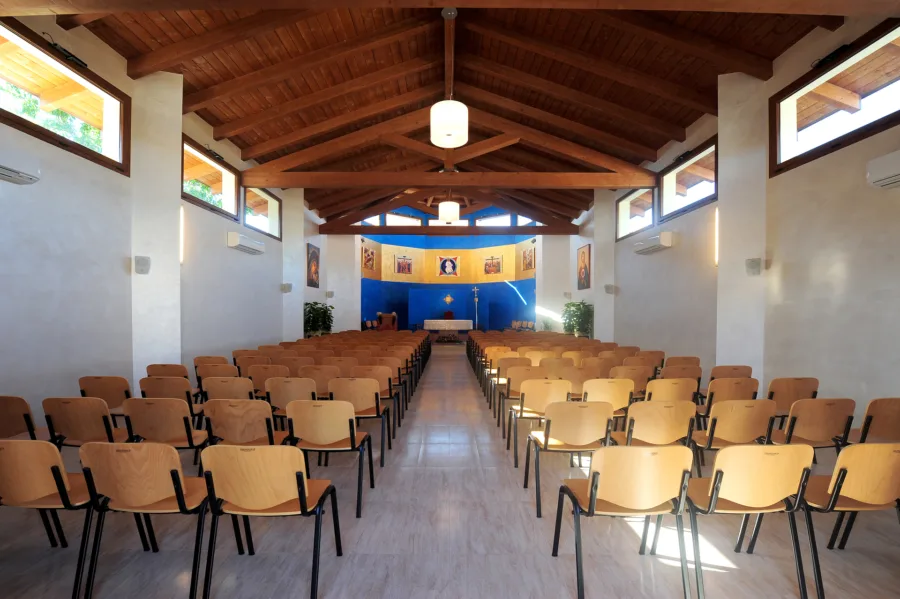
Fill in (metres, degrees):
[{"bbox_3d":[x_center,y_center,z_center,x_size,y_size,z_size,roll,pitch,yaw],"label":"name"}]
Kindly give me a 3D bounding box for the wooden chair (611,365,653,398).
[{"bbox_3d":[2.014,1.158,4.122,0.530,0.820,0.500,0,-2,-2],"label":"wooden chair"}]

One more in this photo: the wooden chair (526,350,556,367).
[{"bbox_3d":[1.432,1.219,5.706,0.530,0.800,0.510,0,-2,0],"label":"wooden chair"}]

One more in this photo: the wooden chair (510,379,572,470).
[{"bbox_3d":[0.864,1.144,3.400,0.535,0.815,0.500,0,-2,-1],"label":"wooden chair"}]

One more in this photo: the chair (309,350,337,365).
[{"bbox_3d":[-2.022,1.235,5.760,0.535,0.815,0.500,0,-2,2],"label":"chair"}]

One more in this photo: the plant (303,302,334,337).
[{"bbox_3d":[-4.060,0.899,10.800,0.950,1.620,0.900,0,-2,0],"label":"plant"}]

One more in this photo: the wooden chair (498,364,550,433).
[{"bbox_3d":[0.890,1.183,4.199,0.540,0.815,0.500,0,-2,0],"label":"wooden chair"}]

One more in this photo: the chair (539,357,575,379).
[{"bbox_3d":[1.437,1.188,4.921,0.530,0.800,0.510,0,-2,0],"label":"chair"}]

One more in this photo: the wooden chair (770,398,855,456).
[{"bbox_3d":[2.599,1.119,2.621,0.540,0.815,0.500,0,-2,0],"label":"wooden chair"}]

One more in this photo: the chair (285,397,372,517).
[{"bbox_3d":[-0.897,1.119,2.621,0.540,0.815,0.500,0,-2,0],"label":"chair"}]

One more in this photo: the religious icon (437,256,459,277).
[{"bbox_3d":[-0.010,-1.476,15.600,0.930,0.900,0.050,0,-2,0],"label":"religious icon"}]

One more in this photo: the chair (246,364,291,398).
[{"bbox_3d":[-2.003,1.158,4.122,0.530,0.820,0.500,0,-2,2],"label":"chair"}]

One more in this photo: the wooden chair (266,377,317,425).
[{"bbox_3d":[-1.439,1.145,3.440,0.535,0.815,0.500,0,-2,2],"label":"wooden chair"}]

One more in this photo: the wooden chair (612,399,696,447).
[{"bbox_3d":[1.455,1.115,2.631,0.530,0.820,0.500,0,-2,-2],"label":"wooden chair"}]

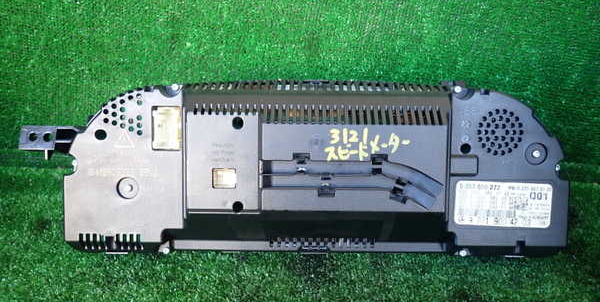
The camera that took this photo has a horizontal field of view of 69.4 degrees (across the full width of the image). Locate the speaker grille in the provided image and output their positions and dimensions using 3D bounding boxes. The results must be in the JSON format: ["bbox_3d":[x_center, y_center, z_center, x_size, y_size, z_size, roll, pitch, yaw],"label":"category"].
[{"bbox_3d":[0.174,-0.016,0.375,0.041,0.041,0.004,1,0,0],"label":"speaker grille"}]

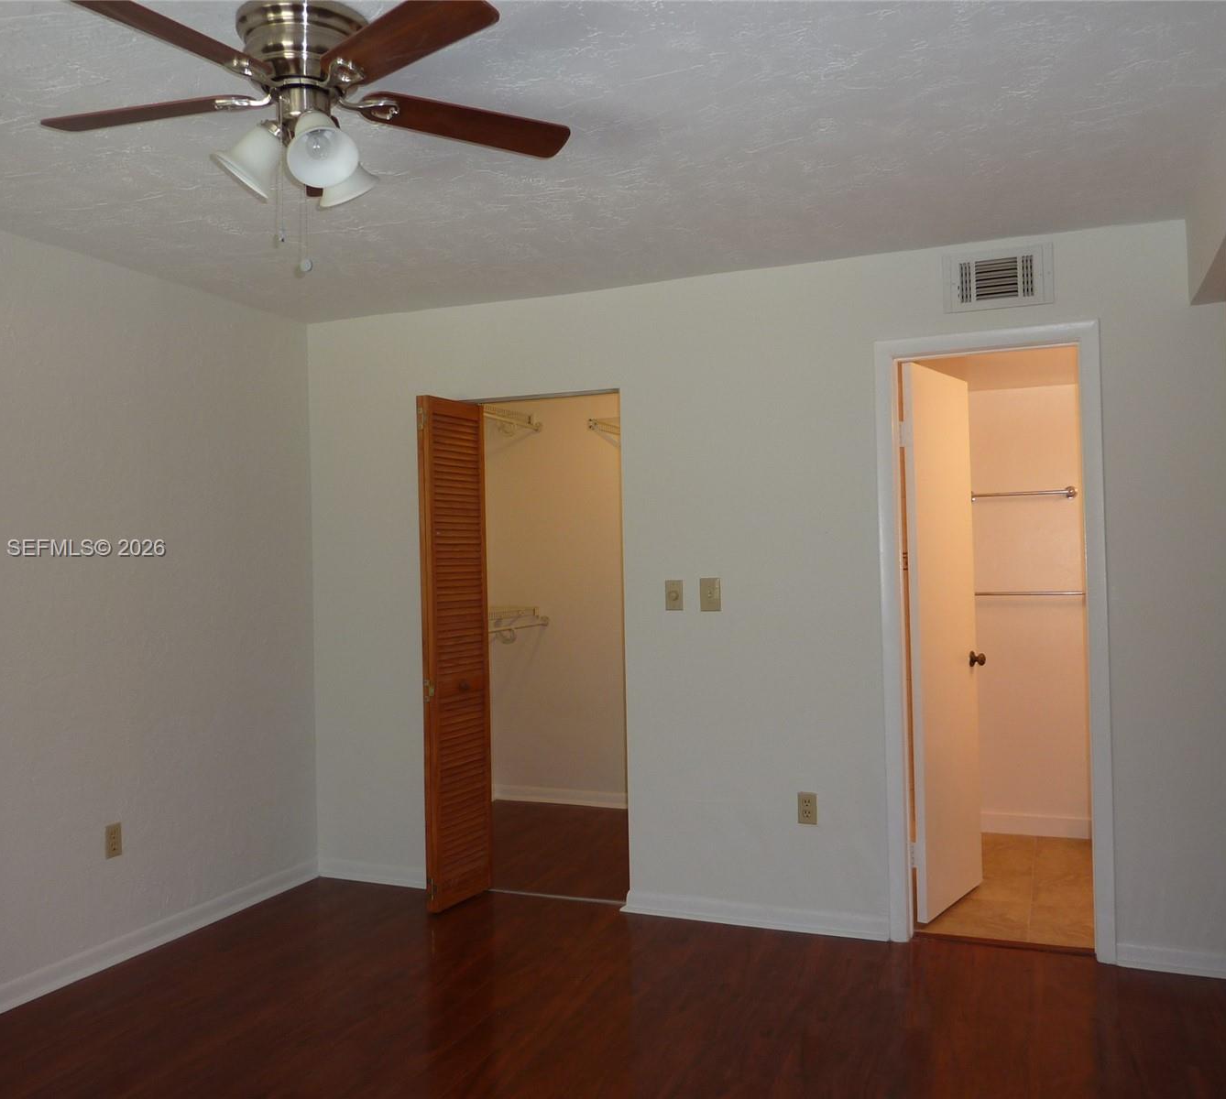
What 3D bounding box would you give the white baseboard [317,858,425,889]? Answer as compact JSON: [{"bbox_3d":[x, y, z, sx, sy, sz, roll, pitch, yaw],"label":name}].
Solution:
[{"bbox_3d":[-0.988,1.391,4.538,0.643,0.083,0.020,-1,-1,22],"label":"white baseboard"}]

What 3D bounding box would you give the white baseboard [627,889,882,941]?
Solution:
[{"bbox_3d":[0.507,1.354,3.931,1.009,0.083,0.020,-1,-1,22],"label":"white baseboard"}]

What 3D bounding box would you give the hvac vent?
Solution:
[{"bbox_3d":[1.314,-0.925,3.613,0.350,0.202,0.020,-1,-1,22],"label":"hvac vent"}]

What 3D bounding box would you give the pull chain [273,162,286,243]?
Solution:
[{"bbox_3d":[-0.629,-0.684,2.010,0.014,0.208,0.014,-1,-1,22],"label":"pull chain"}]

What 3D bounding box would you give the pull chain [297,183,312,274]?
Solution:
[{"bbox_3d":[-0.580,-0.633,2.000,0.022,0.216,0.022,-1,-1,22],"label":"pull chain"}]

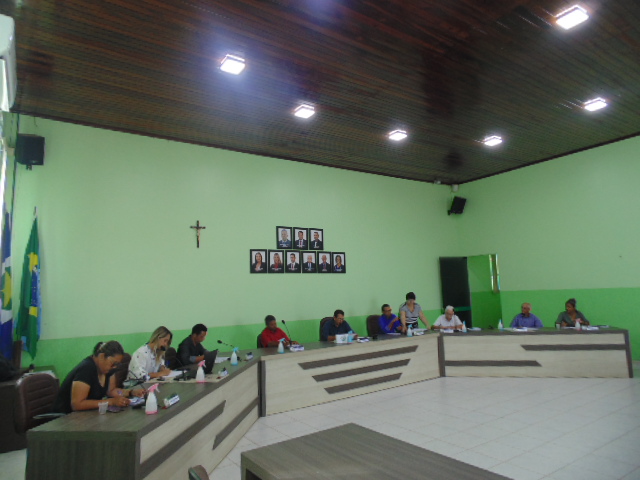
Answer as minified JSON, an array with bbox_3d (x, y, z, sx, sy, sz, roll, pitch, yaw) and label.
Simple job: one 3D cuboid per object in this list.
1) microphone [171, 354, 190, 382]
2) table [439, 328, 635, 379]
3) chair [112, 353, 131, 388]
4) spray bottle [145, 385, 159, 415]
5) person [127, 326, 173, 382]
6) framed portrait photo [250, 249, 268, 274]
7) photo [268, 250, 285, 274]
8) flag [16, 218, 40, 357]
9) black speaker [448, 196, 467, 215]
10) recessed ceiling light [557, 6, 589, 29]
[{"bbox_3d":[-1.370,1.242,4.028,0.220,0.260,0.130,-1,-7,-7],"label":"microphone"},{"bbox_3d":[3.549,1.938,7.065,3.000,0.736,0.700,-3,-7,10],"label":"table"},{"bbox_3d":[-1.899,1.711,4.277,0.640,1.060,0.620,-3,-7,7],"label":"chair"},{"bbox_3d":[-1.204,1.137,2.913,0.095,0.195,0.080,-3,-7,8],"label":"spray bottle"},{"bbox_3d":[-1.629,1.491,3.995,0.700,1.200,0.480,-3,-7,7],"label":"person"},{"bbox_3d":[-1.229,0.440,8.257,0.370,0.475,0.025,3,-9,-33],"label":"framed portrait photo"},{"bbox_3d":[-0.897,0.457,8.473,0.370,0.475,0.025,3,-9,-33],"label":"photo"},{"bbox_3d":[-3.832,0.611,5.346,0.290,1.840,0.270,3,-9,-33],"label":"flag"},{"bbox_3d":[3.711,-0.930,10.896,0.255,0.385,0.225,1,12,-21],"label":"black speaker"},{"bbox_3d":[2.740,-2.415,4.421,0.240,0.050,0.240,3,-9,-33],"label":"recessed ceiling light"}]

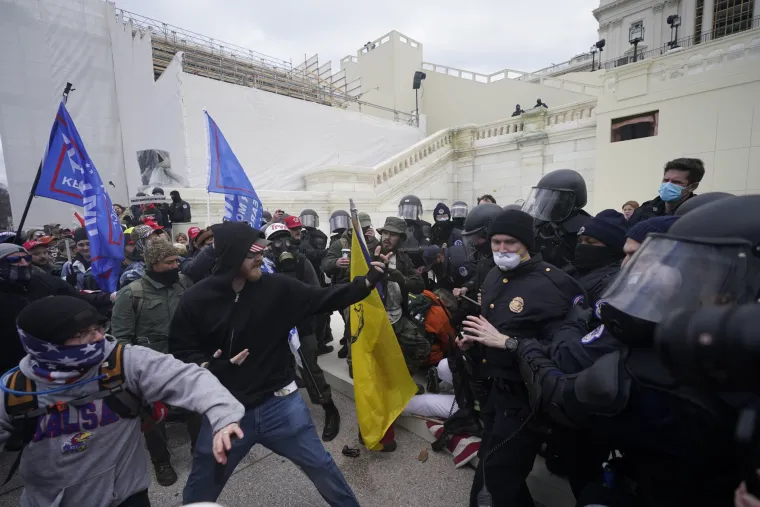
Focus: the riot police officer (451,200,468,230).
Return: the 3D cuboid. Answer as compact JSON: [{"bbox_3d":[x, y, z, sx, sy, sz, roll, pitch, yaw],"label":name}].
[{"bbox_3d":[1.271,0.151,5.400,0.580,1.860,0.420,0,7,14],"label":"riot police officer"}]

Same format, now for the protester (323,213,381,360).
[{"bbox_3d":[-0.356,0.373,4.220,0.660,1.770,0.480,-4,7,-23],"label":"protester"}]

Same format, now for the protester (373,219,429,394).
[{"bbox_3d":[0.187,0.481,3.420,0.600,1.700,0.550,0,7,18],"label":"protester"}]

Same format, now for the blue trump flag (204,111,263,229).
[{"bbox_3d":[-1.615,-0.888,3.750,0.600,1.360,0.320,-4,7,-22],"label":"blue trump flag"}]

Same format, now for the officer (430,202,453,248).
[{"bbox_3d":[0.856,0.255,4.700,0.570,1.830,0.420,0,6,13],"label":"officer"}]

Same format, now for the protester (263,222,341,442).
[{"bbox_3d":[-0.725,0.656,3.080,0.700,1.860,0.580,-3,6,-9],"label":"protester"}]

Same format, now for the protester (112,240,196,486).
[{"bbox_3d":[-1.720,0.782,2.600,0.420,1.770,0.600,4,8,41],"label":"protester"}]

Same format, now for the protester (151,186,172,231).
[{"bbox_3d":[-5.026,-0.601,7.700,0.550,1.780,0.400,-5,7,-26],"label":"protester"}]

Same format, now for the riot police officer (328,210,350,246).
[{"bbox_3d":[-0.544,0.310,4.650,0.580,1.810,0.420,-3,6,-12],"label":"riot police officer"}]

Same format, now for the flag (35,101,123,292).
[{"bbox_3d":[-2.518,-0.481,2.850,0.600,1.520,0.340,-6,8,-37],"label":"flag"}]

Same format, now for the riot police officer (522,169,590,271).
[{"bbox_3d":[1.144,0.475,2.050,0.480,1.900,0.600,-4,7,-20],"label":"riot police officer"}]

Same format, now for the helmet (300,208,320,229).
[{"bbox_3d":[-0.988,-0.497,4.800,0.270,0.280,0.320,-1,6,3],"label":"helmet"}]

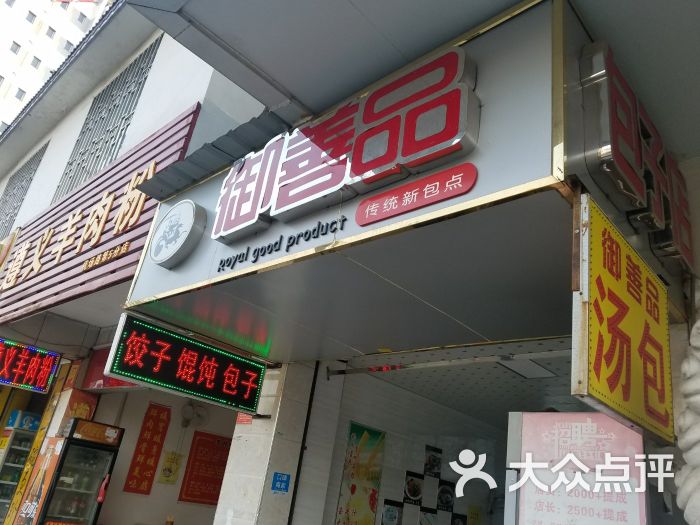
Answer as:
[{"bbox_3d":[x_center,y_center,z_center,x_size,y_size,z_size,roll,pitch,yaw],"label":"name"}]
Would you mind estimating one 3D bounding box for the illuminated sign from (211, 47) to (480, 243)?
[{"bbox_3d":[-0.128,-0.553,2.911,1.887,0.638,0.120,-14,-33,42],"label":"illuminated sign"}]

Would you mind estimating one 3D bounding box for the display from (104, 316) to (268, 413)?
[{"bbox_3d":[-1.401,0.957,4.682,0.108,0.505,1.474,-14,-33,42],"label":"display"}]

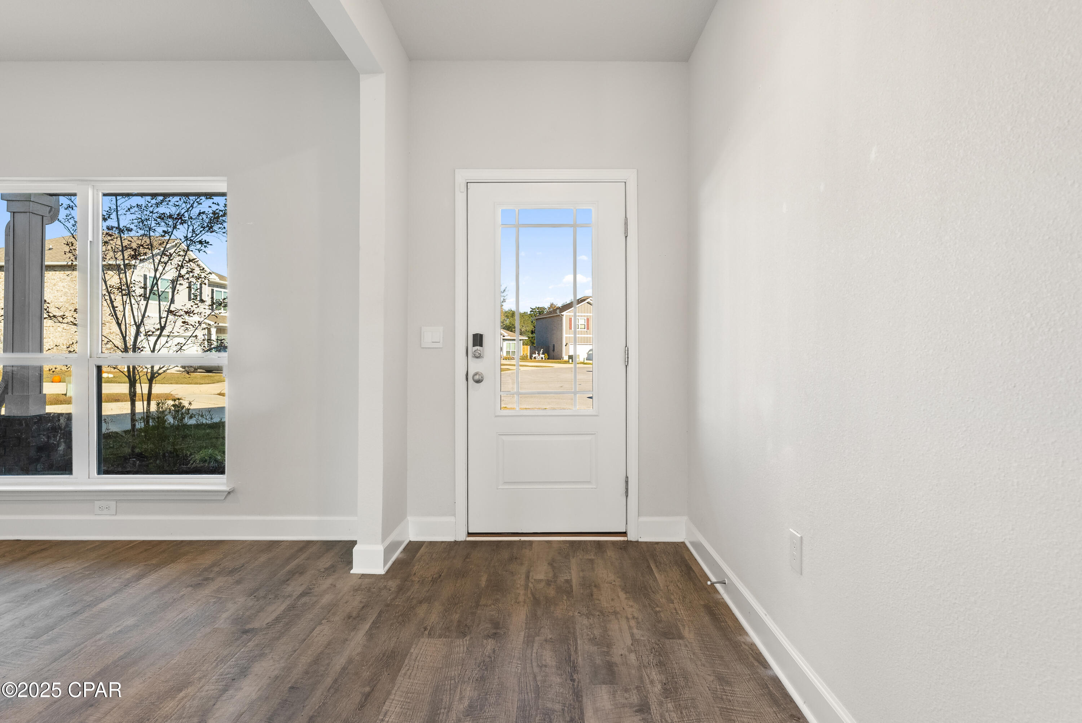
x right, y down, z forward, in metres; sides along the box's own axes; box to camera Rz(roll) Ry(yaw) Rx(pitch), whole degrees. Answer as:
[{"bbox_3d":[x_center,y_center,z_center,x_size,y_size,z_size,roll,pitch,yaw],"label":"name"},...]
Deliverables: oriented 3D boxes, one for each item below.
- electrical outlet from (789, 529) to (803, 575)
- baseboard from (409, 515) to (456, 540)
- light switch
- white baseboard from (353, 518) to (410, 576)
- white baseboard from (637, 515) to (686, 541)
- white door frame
[{"bbox_3d":[0.813,0.609,1.825,0.009,0.123,0.078,0,1,1],"label":"electrical outlet"},{"bbox_3d":[-0.619,0.955,3.258,0.265,0.140,0.022,0,1,1],"label":"baseboard"},{"bbox_3d":[-0.622,-0.137,3.263,0.123,0.123,0.012,0,1,1],"label":"light switch"},{"bbox_3d":[-0.831,0.958,3.000,0.165,0.140,0.510,0,1,0],"label":"white baseboard"},{"bbox_3d":[0.692,0.955,3.258,0.272,0.140,0.022,0,1,1],"label":"white baseboard"},{"bbox_3d":[0.030,-0.040,3.290,1.040,2.115,0.100,0,1,1],"label":"white door frame"}]

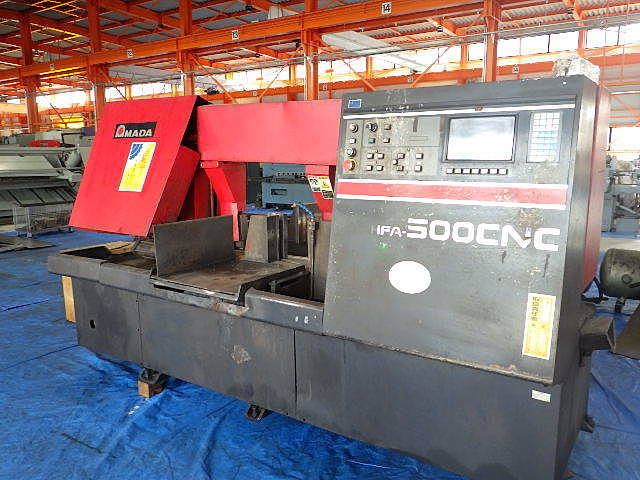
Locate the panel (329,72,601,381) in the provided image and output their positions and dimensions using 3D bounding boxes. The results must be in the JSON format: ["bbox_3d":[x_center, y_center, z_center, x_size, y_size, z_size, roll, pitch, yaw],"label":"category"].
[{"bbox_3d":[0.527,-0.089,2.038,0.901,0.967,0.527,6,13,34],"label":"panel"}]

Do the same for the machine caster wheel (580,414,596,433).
[{"bbox_3d":[1.189,0.823,2.311,0.066,0.056,0.101,6,13,34],"label":"machine caster wheel"}]

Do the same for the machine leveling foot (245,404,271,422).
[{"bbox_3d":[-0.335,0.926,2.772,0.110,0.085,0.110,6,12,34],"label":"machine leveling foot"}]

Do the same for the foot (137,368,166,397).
[{"bbox_3d":[-0.925,0.800,2.894,0.101,0.116,0.121,6,13,34],"label":"foot"}]

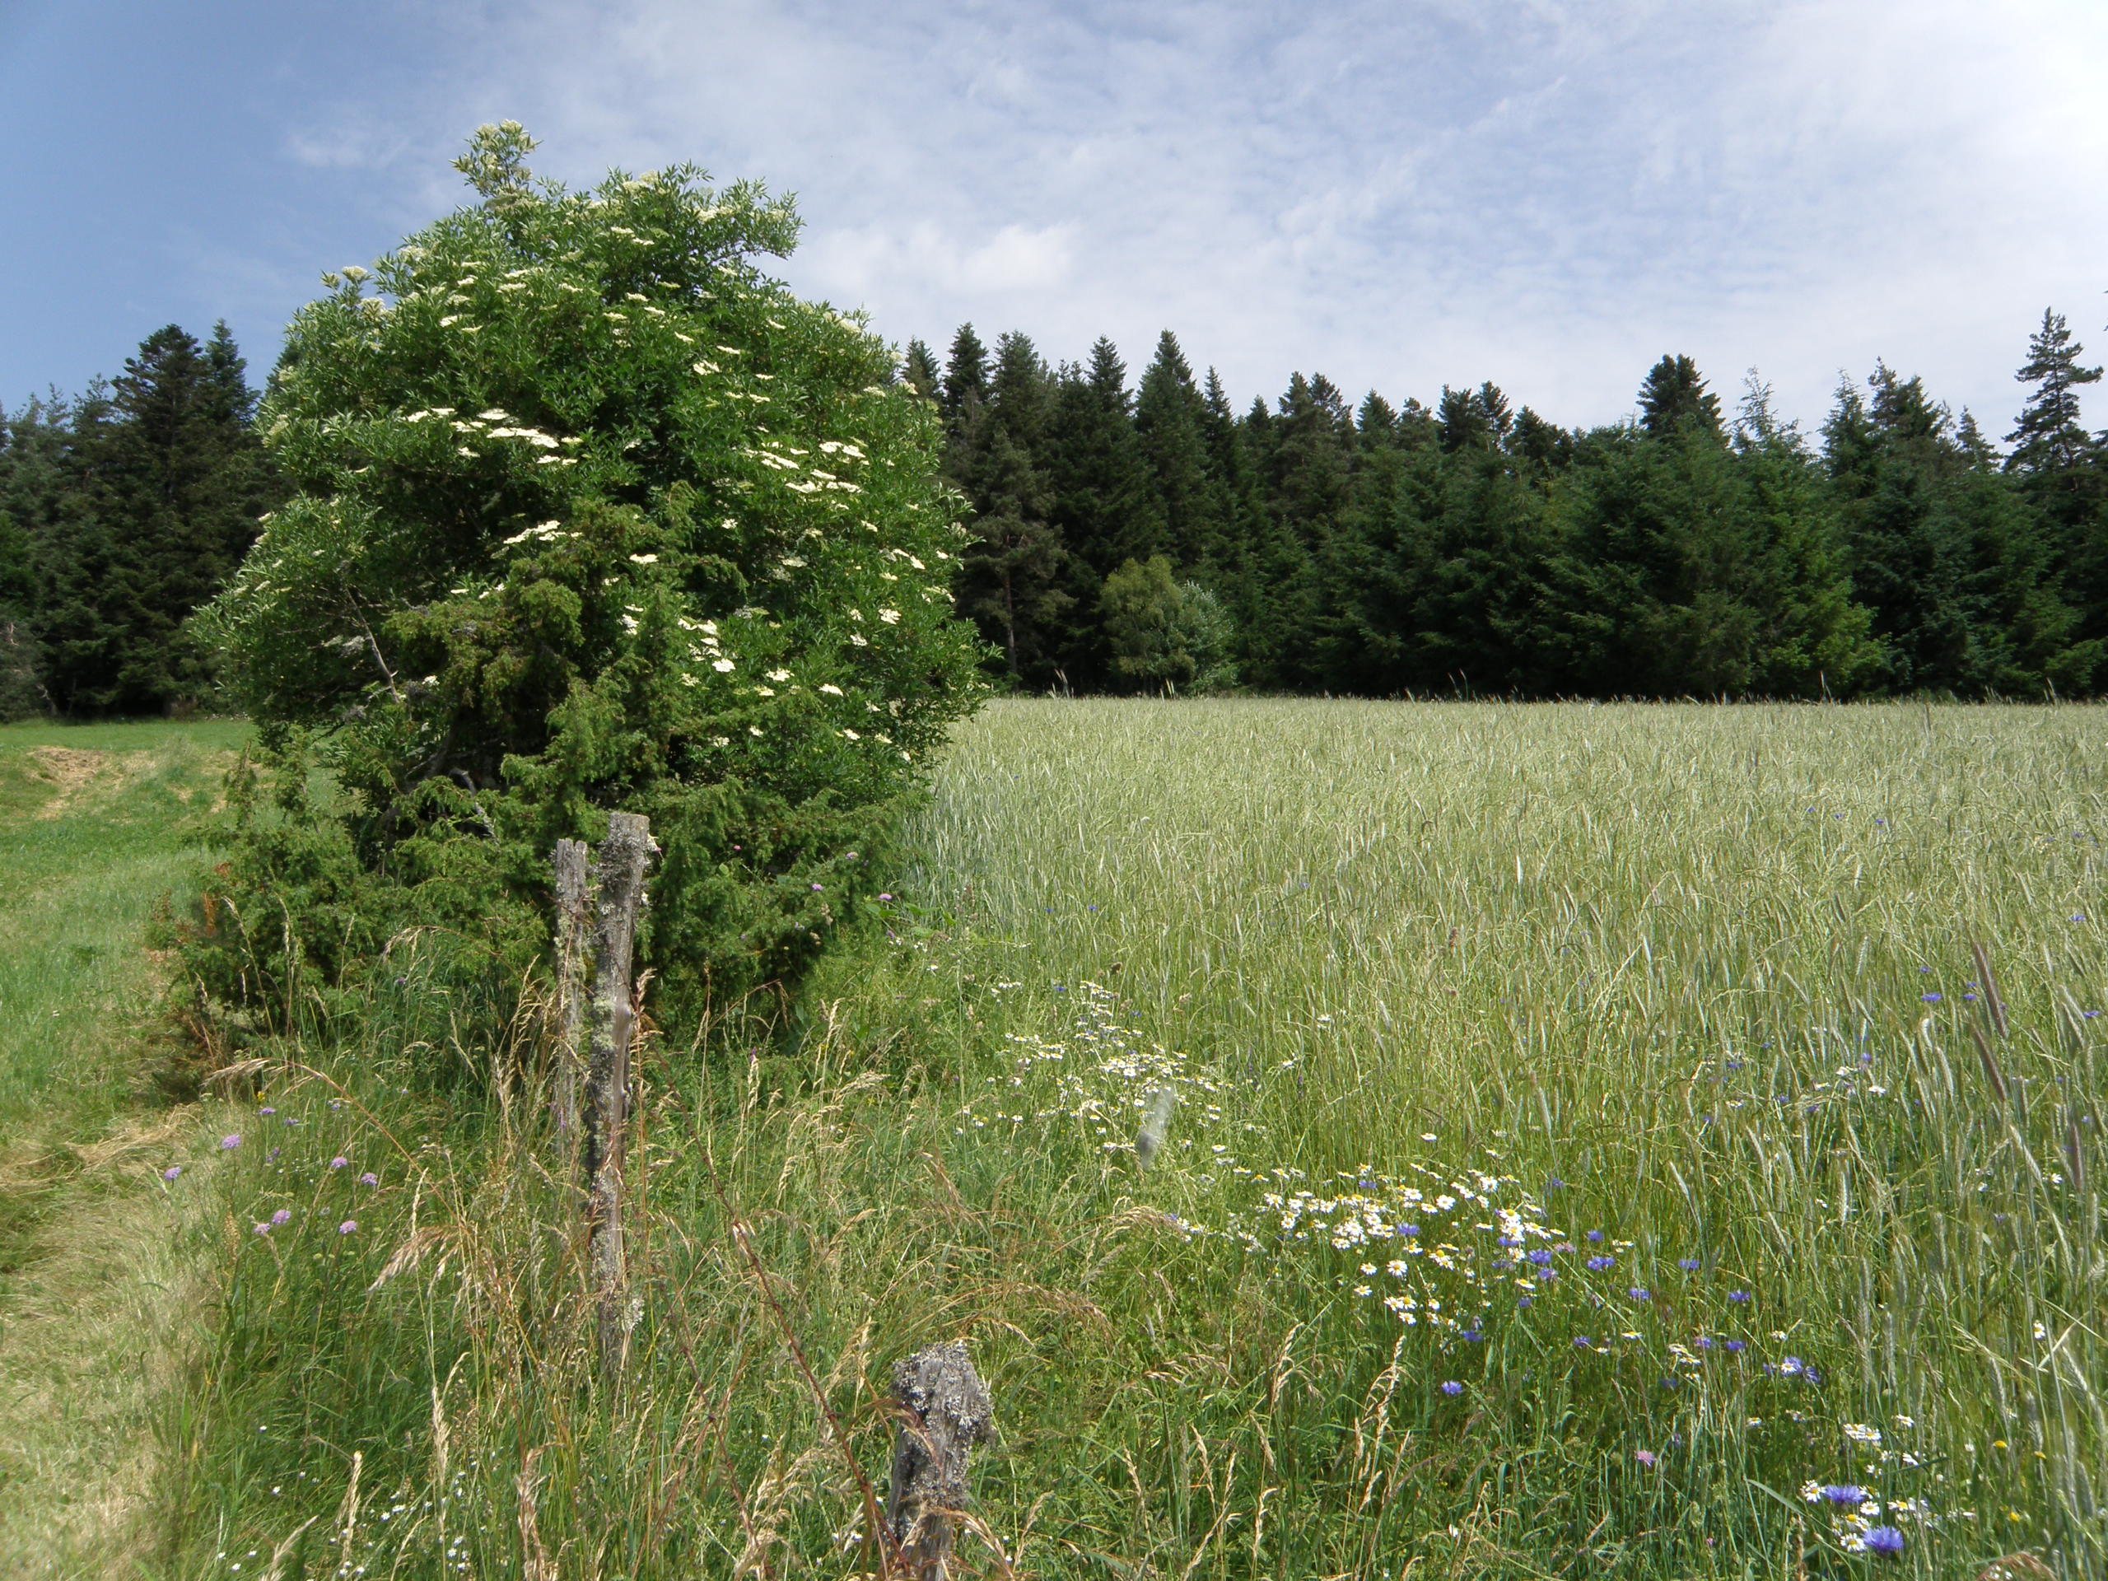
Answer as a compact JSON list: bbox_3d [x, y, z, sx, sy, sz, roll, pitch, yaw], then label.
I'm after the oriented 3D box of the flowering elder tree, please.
[{"bbox_3d":[-2.520,-1.170,8.600,4.200,4.800,4.000,0,3,0],"label":"flowering elder tree"}]

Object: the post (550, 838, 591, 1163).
[{"bbox_3d":[-1.455,0.690,4.750,0.095,1.120,0.095,0,3,-17],"label":"post"}]

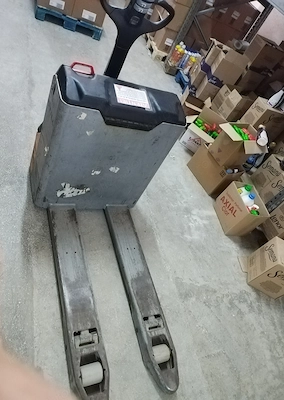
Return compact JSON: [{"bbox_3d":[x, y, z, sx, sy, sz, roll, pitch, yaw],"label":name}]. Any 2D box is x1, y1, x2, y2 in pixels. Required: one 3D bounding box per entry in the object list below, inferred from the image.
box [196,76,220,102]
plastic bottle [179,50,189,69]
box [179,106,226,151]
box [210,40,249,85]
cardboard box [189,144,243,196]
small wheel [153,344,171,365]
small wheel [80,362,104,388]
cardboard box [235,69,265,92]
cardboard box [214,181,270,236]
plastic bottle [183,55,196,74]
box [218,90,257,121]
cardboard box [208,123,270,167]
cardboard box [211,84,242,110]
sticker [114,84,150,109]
[{"bbox_3d":[0.819,-1.308,3.615,0.221,0.222,0.156,16,46,-18],"label":"box"},{"bbox_3d":[0.550,-1.826,3.927,0.065,0.235,0.075,-16,61,-39],"label":"plastic bottle"},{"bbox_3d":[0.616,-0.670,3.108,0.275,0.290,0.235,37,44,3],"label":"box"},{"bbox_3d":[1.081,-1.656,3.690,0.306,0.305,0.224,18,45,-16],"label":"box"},{"bbox_3d":[0.683,-0.291,2.802,0.254,0.283,0.369,-12,59,-37],"label":"cardboard box"},{"bbox_3d":[0.104,0.822,1.605,0.087,0.086,0.086,1,52,-30],"label":"small wheel"},{"bbox_3d":[-0.235,0.816,1.410,0.087,0.086,0.086,1,52,-30],"label":"small wheel"},{"bbox_3d":[1.294,-1.512,3.747,0.295,0.295,0.245,7,50,-26],"label":"cardboard box"},{"bbox_3d":[0.842,0.081,2.580,0.212,0.300,0.342,8,49,-25],"label":"cardboard box"},{"bbox_3d":[0.622,-1.750,3.885,0.066,0.242,0.075,6,50,-27],"label":"plastic bottle"},{"bbox_3d":[1.108,-1.075,3.489,0.235,0.324,0.165,-1,54,-31],"label":"box"},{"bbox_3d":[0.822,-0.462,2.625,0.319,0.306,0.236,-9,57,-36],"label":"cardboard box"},{"bbox_3d":[0.999,-1.106,3.458,0.235,0.314,0.200,-1,54,-31],"label":"cardboard box"},{"bbox_3d":[-0.044,-0.516,1.505,0.188,0.004,0.112,1,67,-30],"label":"sticker"}]

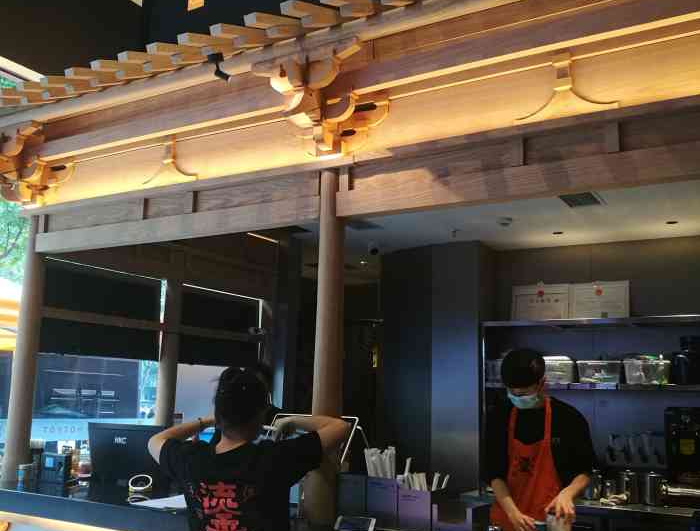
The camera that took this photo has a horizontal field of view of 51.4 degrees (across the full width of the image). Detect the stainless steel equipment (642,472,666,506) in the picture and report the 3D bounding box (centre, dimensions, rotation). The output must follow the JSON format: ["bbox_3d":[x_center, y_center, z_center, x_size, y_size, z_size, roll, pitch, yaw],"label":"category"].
[{"bbox_3d":[1.720,1.260,4.112,0.118,0.173,0.118,-5,-11,31],"label":"stainless steel equipment"}]

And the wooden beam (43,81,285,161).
[{"bbox_3d":[-0.941,-0.671,3.561,1.708,0.119,0.100,-5,-11,31],"label":"wooden beam"}]

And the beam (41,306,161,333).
[{"bbox_3d":[-1.498,0.341,4.523,0.051,0.061,0.975,-5,-11,31],"label":"beam"}]

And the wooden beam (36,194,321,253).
[{"bbox_3d":[-0.922,-0.180,3.625,1.899,0.100,0.071,-5,-11,31],"label":"wooden beam"}]

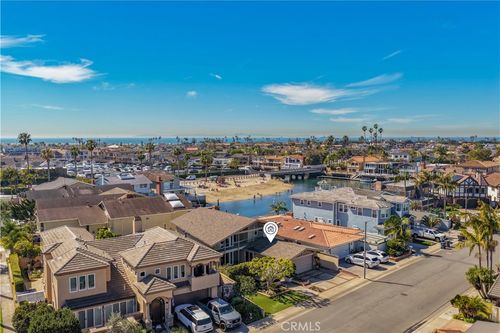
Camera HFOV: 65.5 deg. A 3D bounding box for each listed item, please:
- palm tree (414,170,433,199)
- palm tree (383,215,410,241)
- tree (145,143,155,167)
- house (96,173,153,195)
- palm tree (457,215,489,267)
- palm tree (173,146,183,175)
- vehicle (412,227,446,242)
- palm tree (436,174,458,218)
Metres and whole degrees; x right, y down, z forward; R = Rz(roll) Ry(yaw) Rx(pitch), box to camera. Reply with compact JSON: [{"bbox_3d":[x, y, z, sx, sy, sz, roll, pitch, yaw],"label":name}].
[{"bbox_3d":[48.950,5.620,110.620,5.140,8.750,5.140,0,4,0],"label":"palm tree"},{"bbox_3d":[23.519,10.464,61.977,4.000,5.700,4.000,0,4,0],"label":"palm tree"},{"bbox_3d":[-54.530,-5.220,211.380,5.180,15.380,5.180,0,4,0],"label":"tree"},{"bbox_3d":[-35.215,6.054,109.775,12.500,7.200,15.000,-3,5,-30],"label":"house"},{"bbox_3d":[27.042,10.243,46.716,3.300,8.500,3.300,0,4,0],"label":"palm tree"},{"bbox_3d":[-32.148,-1.889,172.357,4.000,13.500,4.000,0,4,0],"label":"palm tree"},{"bbox_3d":[31.720,12.100,69.680,5.700,1.900,2.000,4,6,40],"label":"vehicle"},{"bbox_3d":[44.040,6.770,86.750,4.480,10.020,4.480,0,4,0],"label":"palm tree"}]

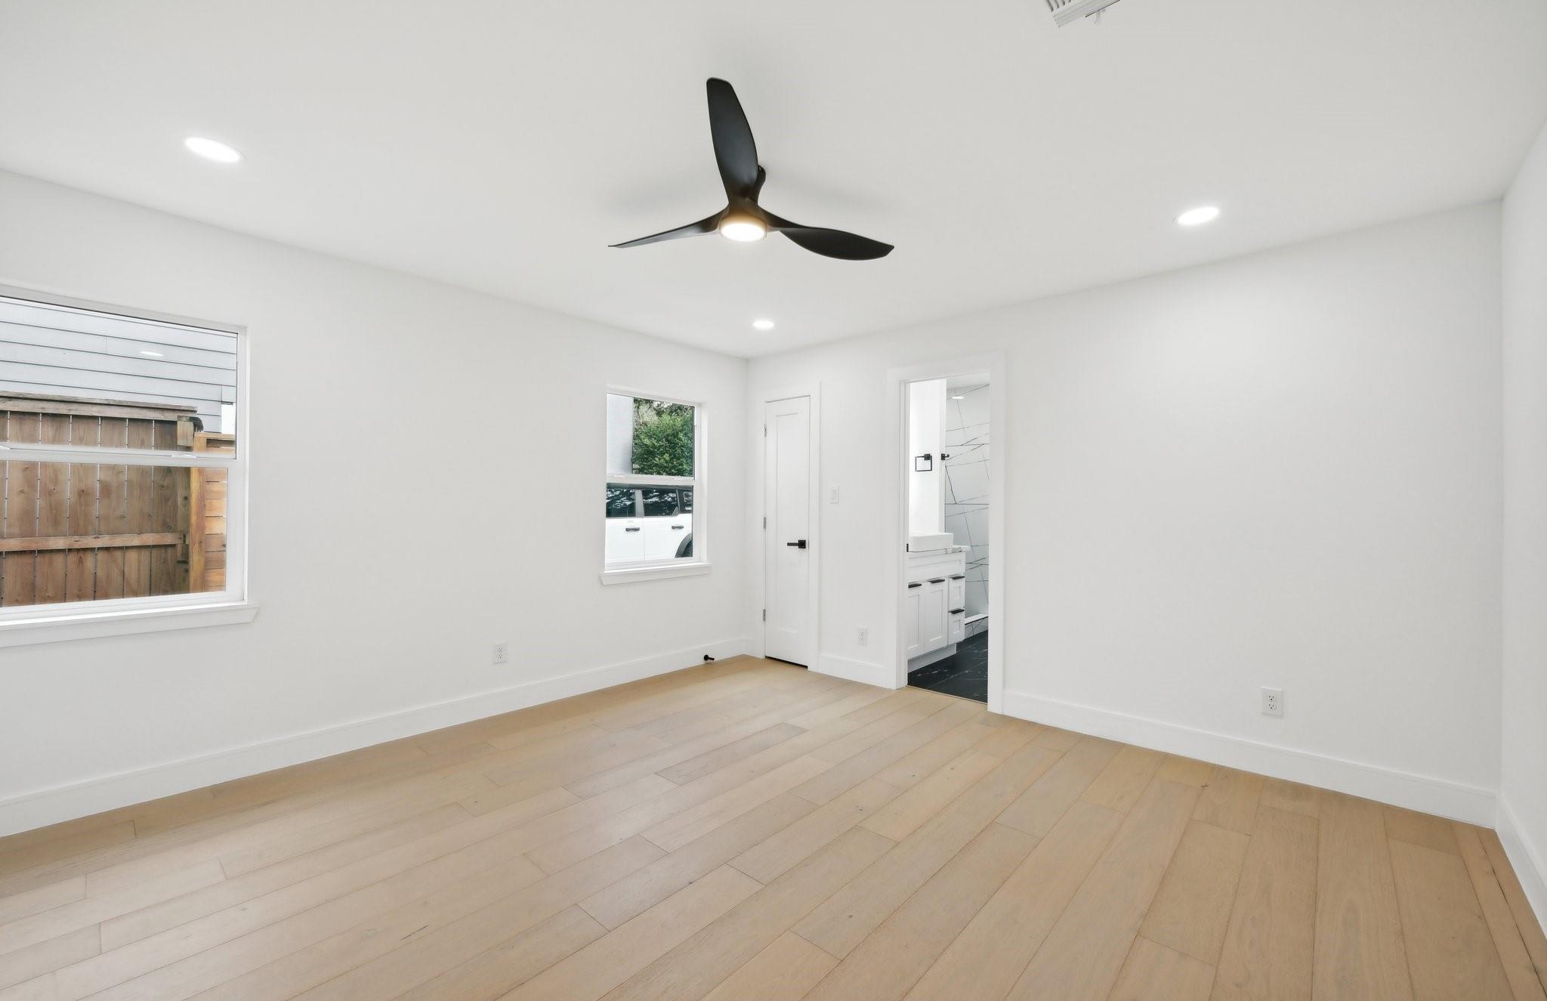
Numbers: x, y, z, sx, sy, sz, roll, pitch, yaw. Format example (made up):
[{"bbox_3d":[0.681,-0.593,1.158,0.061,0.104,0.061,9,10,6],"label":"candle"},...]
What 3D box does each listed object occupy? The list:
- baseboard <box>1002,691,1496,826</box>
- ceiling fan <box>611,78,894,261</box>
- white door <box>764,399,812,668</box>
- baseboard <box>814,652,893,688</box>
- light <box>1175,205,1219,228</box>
[{"bbox_3d":[2.055,1.177,2.905,1.883,0.142,0.017,0,0,42],"label":"baseboard"},{"bbox_3d":[-0.112,-1.057,2.065,1.270,0.235,1.150,0,0,2],"label":"ceiling fan"},{"bbox_3d":[0.114,0.233,4.687,0.458,2.030,0.040,0,0,42],"label":"white door"},{"bbox_3d":[0.552,1.194,4.232,0.588,0.142,0.017,0,0,42],"label":"baseboard"},{"bbox_3d":[1.730,-1.154,2.452,0.157,0.020,0.157,0,0,42],"label":"light"}]

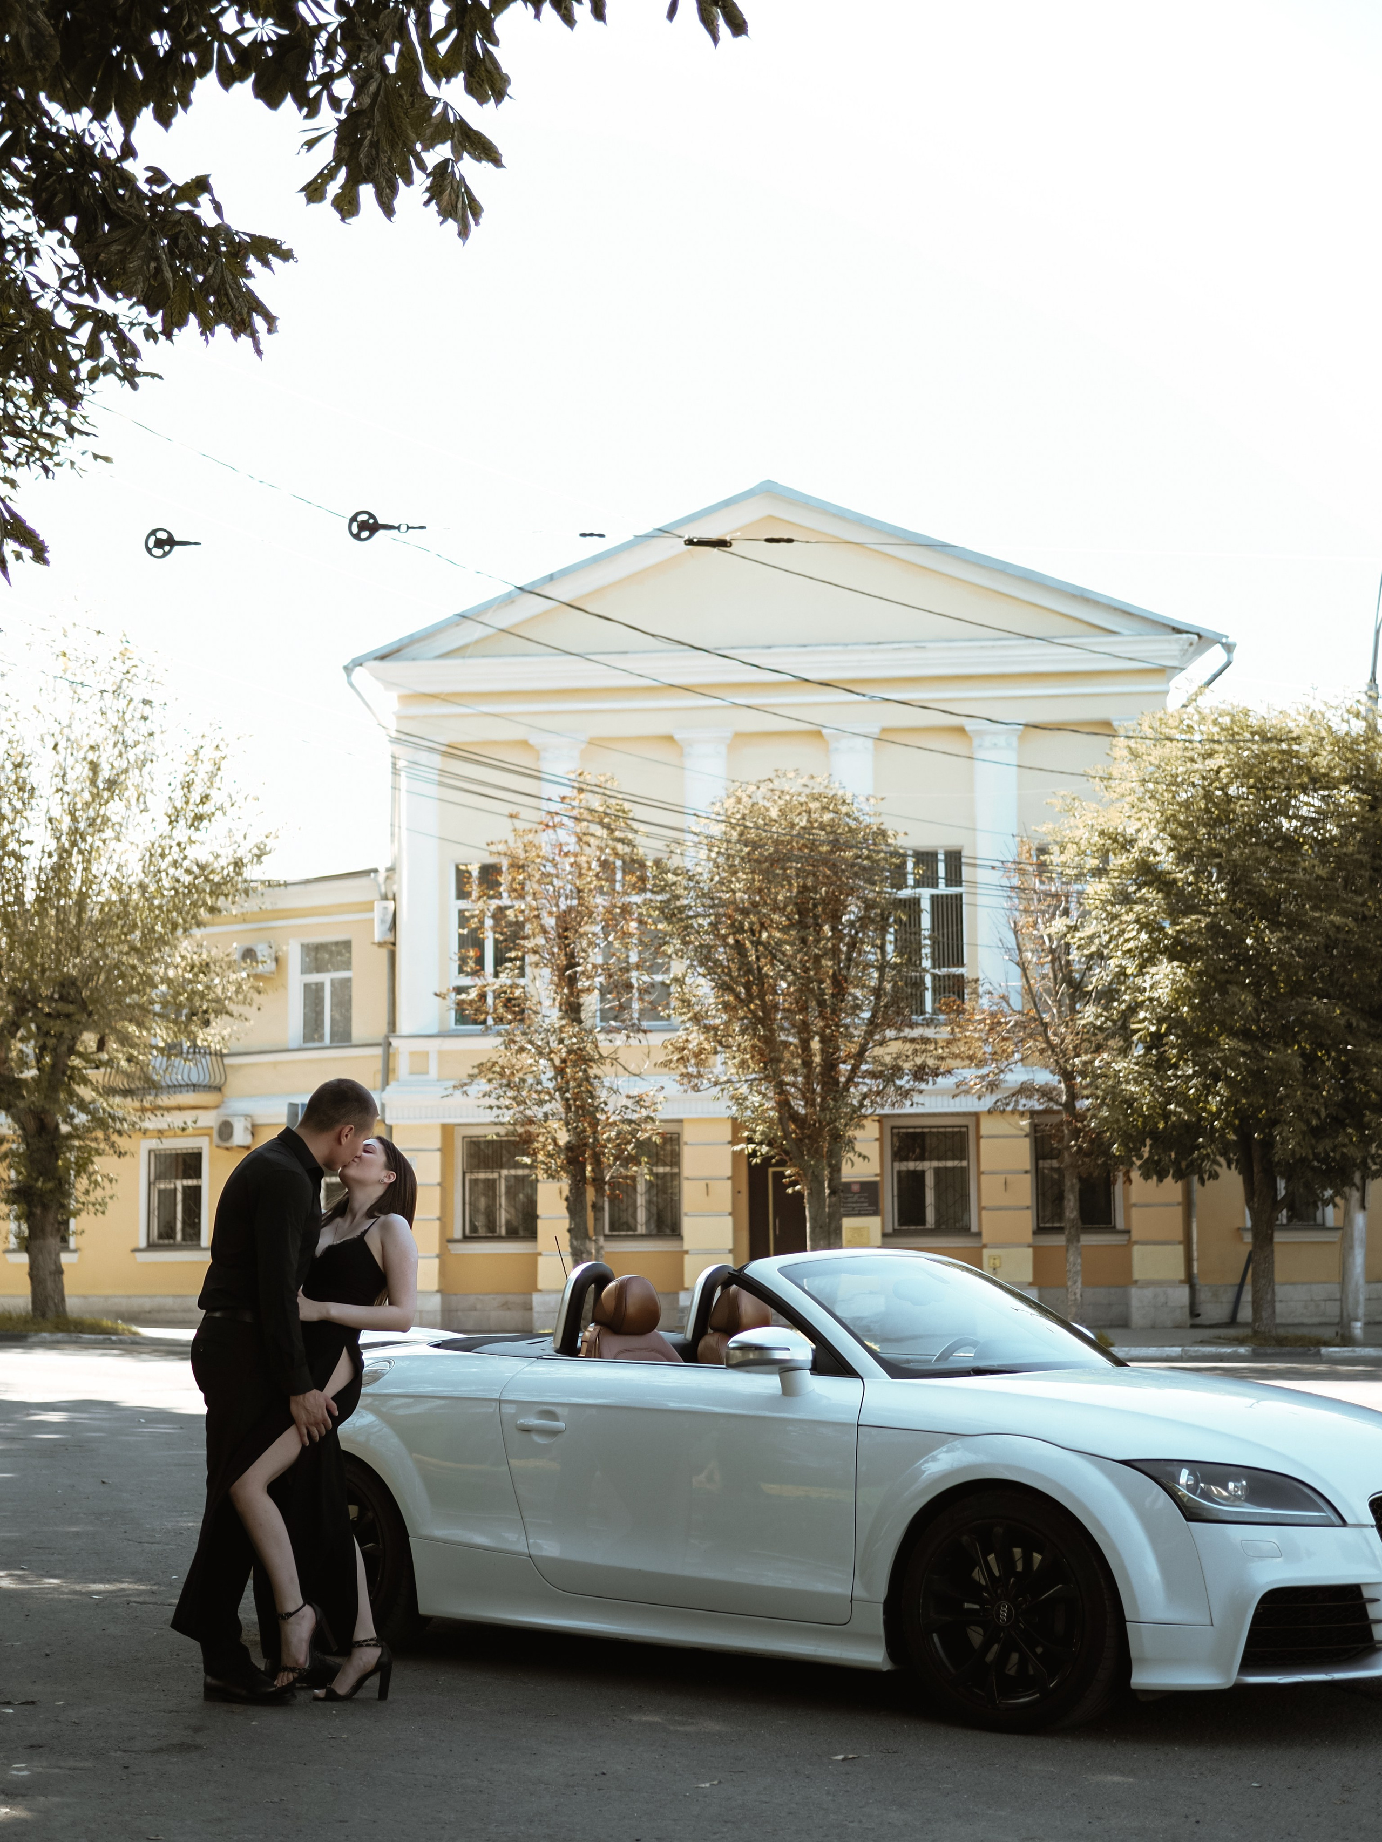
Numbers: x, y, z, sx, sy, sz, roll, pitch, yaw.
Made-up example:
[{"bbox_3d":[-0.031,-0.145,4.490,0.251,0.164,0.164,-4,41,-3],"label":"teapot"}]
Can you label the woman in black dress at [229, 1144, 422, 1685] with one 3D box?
[{"bbox_3d":[-1.089,1.473,7.939,0.520,1.650,0.470,2,-8,-24],"label":"woman in black dress"}]

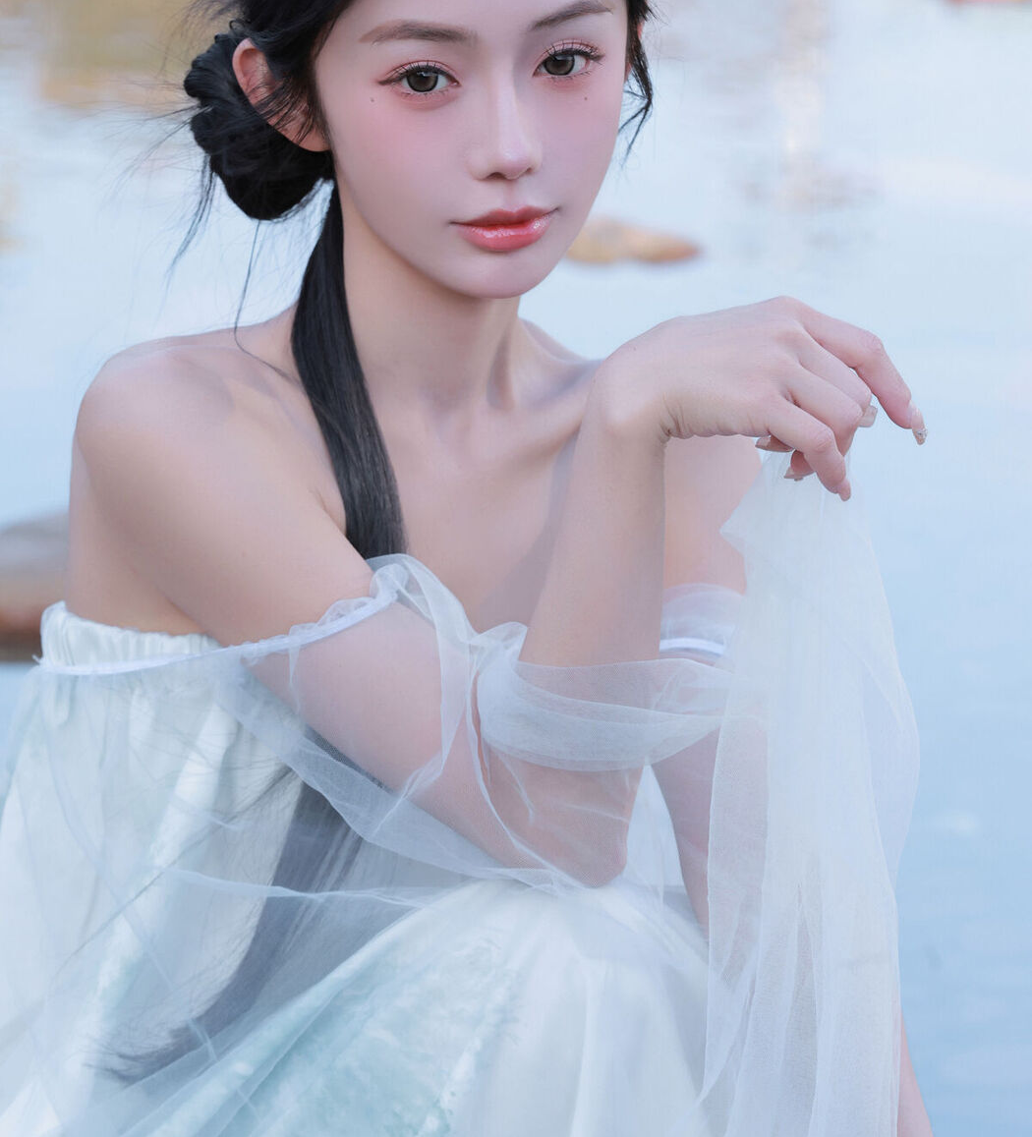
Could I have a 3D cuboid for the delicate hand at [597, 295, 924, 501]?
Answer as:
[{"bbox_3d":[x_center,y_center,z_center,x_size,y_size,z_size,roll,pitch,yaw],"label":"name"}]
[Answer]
[{"bbox_3d":[0.097,-0.070,3.285,0.149,0.071,0.097,9,30,4],"label":"delicate hand"}]

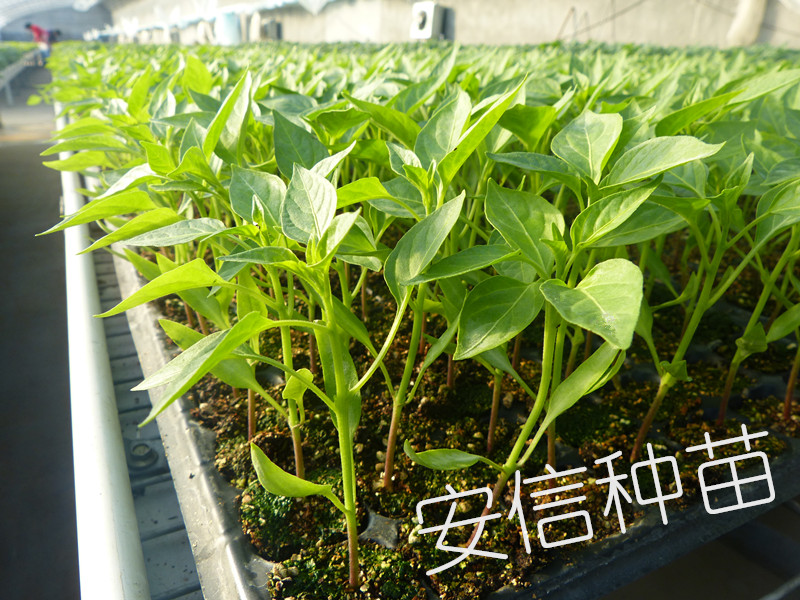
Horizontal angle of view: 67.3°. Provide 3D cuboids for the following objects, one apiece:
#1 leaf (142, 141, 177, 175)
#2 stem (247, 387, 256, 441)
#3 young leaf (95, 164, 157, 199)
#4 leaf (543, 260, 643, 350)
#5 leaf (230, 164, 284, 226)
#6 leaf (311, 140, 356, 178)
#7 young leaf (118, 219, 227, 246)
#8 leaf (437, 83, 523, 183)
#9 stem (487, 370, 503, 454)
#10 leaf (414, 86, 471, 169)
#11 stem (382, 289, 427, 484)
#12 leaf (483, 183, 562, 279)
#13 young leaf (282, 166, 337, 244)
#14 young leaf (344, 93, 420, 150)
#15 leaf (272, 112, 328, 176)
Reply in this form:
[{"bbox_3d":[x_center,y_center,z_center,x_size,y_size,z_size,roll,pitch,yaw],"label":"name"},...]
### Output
[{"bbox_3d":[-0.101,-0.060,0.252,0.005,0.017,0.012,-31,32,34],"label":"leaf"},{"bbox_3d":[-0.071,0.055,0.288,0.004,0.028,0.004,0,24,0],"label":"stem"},{"bbox_3d":[-0.137,-0.059,0.301,0.036,0.008,0.020,-36,49,-30],"label":"young leaf"},{"bbox_3d":[0.051,0.001,0.158,0.025,0.007,0.028,-22,40,-3],"label":"leaf"},{"bbox_3d":[-0.049,-0.036,0.207,0.017,0.006,0.033,-38,60,-6],"label":"leaf"},{"bbox_3d":[-0.023,-0.047,0.201,0.021,0.005,0.011,-42,59,-15],"label":"leaf"},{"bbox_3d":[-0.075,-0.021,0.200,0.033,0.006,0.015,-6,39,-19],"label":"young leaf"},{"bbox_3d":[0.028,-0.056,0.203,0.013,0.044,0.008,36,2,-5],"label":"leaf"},{"bbox_3d":[0.038,0.046,0.243,0.003,0.038,0.003,2,23,0],"label":"stem"},{"bbox_3d":[0.013,-0.054,0.186,0.019,0.006,0.030,7,66,4],"label":"leaf"},{"bbox_3d":[0.001,0.035,0.222,0.005,0.087,0.005,9,23,2],"label":"stem"},{"bbox_3d":[0.044,-0.025,0.212,0.027,0.007,0.045,-12,56,-20],"label":"leaf"},{"bbox_3d":[-0.026,-0.027,0.167,0.015,0.005,0.026,-15,70,-7],"label":"young leaf"},{"bbox_3d":[-0.006,-0.065,0.217,0.034,0.006,0.017,32,-23,-13],"label":"young leaf"},{"bbox_3d":[-0.035,-0.054,0.211,0.019,0.006,0.036,-20,65,-11],"label":"leaf"}]

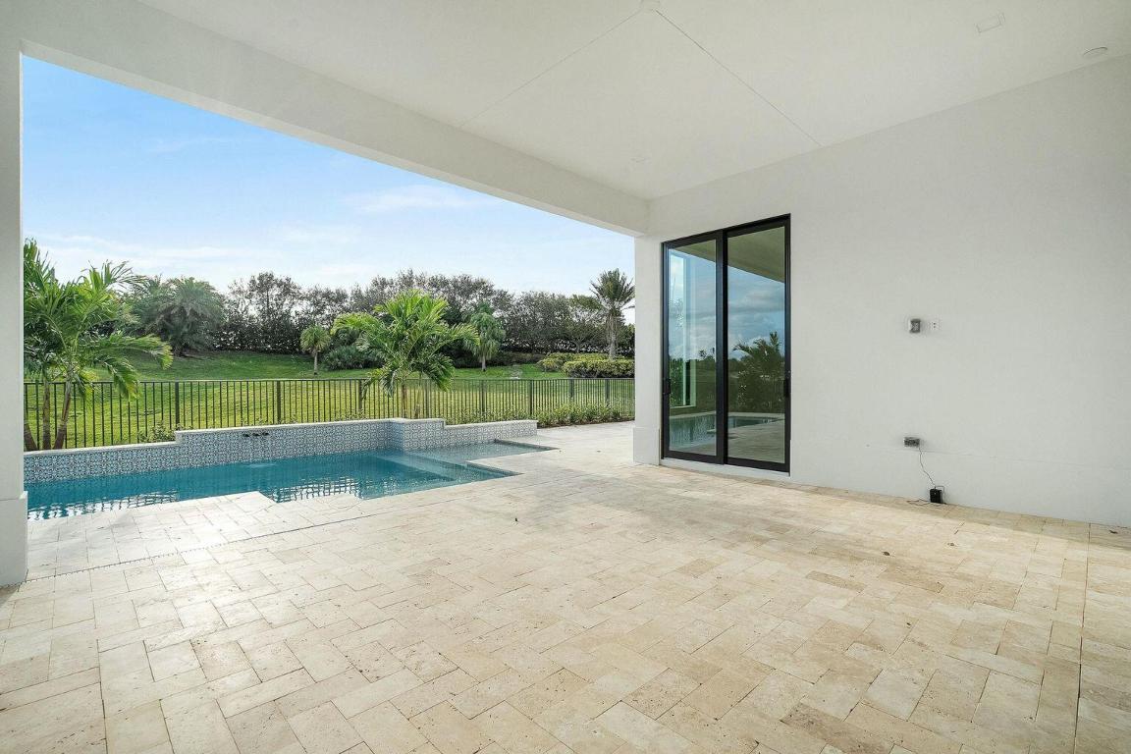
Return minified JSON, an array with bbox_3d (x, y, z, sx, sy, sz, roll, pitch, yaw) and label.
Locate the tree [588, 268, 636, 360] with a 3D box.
[{"bbox_3d":[3.315,-4.204,35.000,3.400,6.500,3.400,0,0,0],"label":"tree"}]

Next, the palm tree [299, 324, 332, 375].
[{"bbox_3d":[-14.415,-1.558,29.000,1.800,2.950,1.800,0,0,-43],"label":"palm tree"}]

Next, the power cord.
[{"bbox_3d":[3.532,0.943,4.855,0.090,0.560,0.200,0,0,-43],"label":"power cord"}]

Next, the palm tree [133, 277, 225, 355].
[{"bbox_3d":[-24.656,-3.844,32.000,5.100,5.000,5.100,0,0,-43],"label":"palm tree"}]

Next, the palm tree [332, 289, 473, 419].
[{"bbox_3d":[-3.598,-0.313,11.200,3.050,3.200,3.000,0,0,-43],"label":"palm tree"}]

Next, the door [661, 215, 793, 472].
[{"bbox_3d":[2.031,-0.378,6.549,0.140,3.050,1.820,0,0,-43],"label":"door"}]

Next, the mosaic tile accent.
[{"bbox_3d":[-3.649,1.020,8.386,7.600,0.530,0.850,0,0,-43],"label":"mosaic tile accent"}]

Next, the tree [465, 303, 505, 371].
[{"bbox_3d":[-4.935,-2.452,31.000,2.400,4.250,2.400,0,0,0],"label":"tree"}]

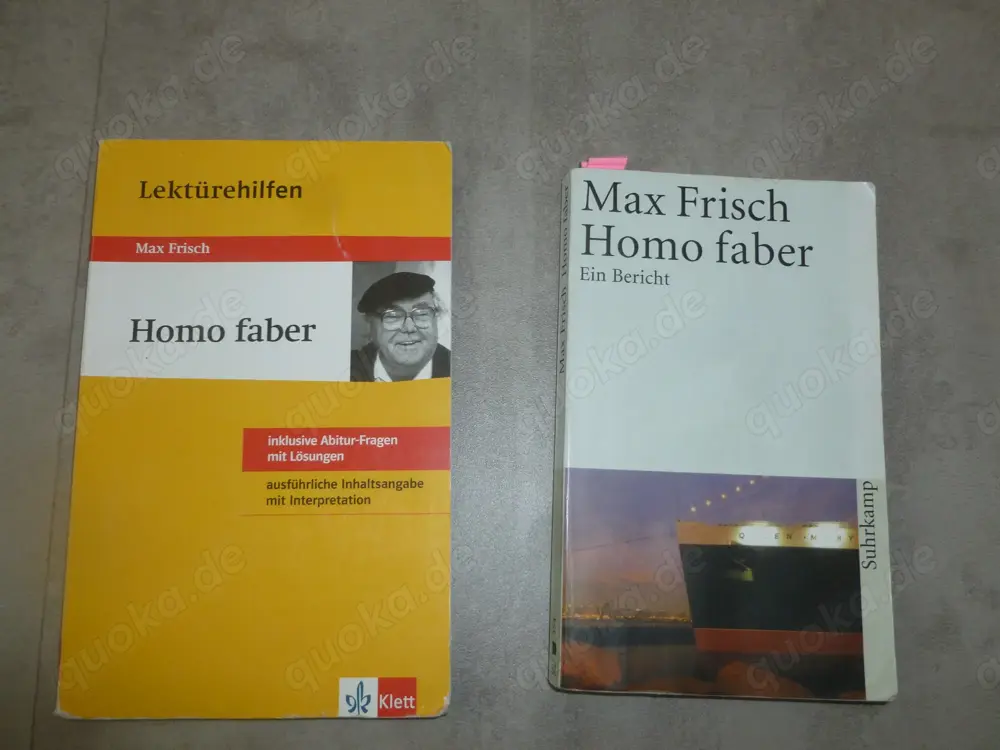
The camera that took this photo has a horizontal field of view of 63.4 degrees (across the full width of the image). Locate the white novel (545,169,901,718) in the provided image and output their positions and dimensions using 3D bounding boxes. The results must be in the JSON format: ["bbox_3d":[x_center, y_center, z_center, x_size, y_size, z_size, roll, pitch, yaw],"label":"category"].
[{"bbox_3d":[0.076,0.017,0.281,0.110,0.013,0.177,2,81,-1],"label":"white novel"}]

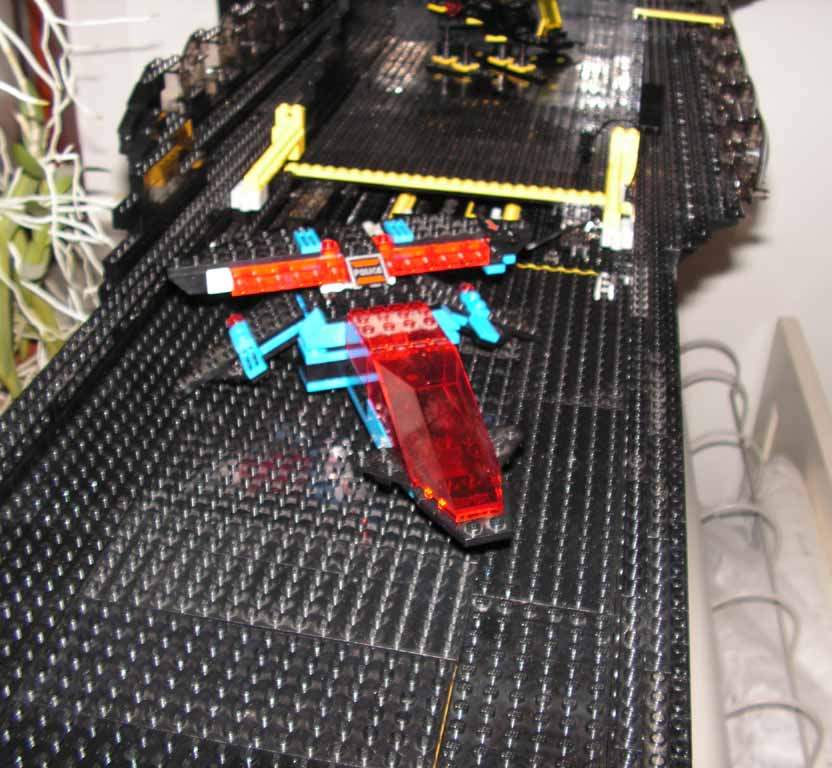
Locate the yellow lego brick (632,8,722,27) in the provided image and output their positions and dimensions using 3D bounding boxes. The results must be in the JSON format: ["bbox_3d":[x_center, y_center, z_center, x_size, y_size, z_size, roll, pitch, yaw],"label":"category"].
[{"bbox_3d":[0.238,-0.332,0.966,0.081,0.007,0.007,12,35,15],"label":"yellow lego brick"}]

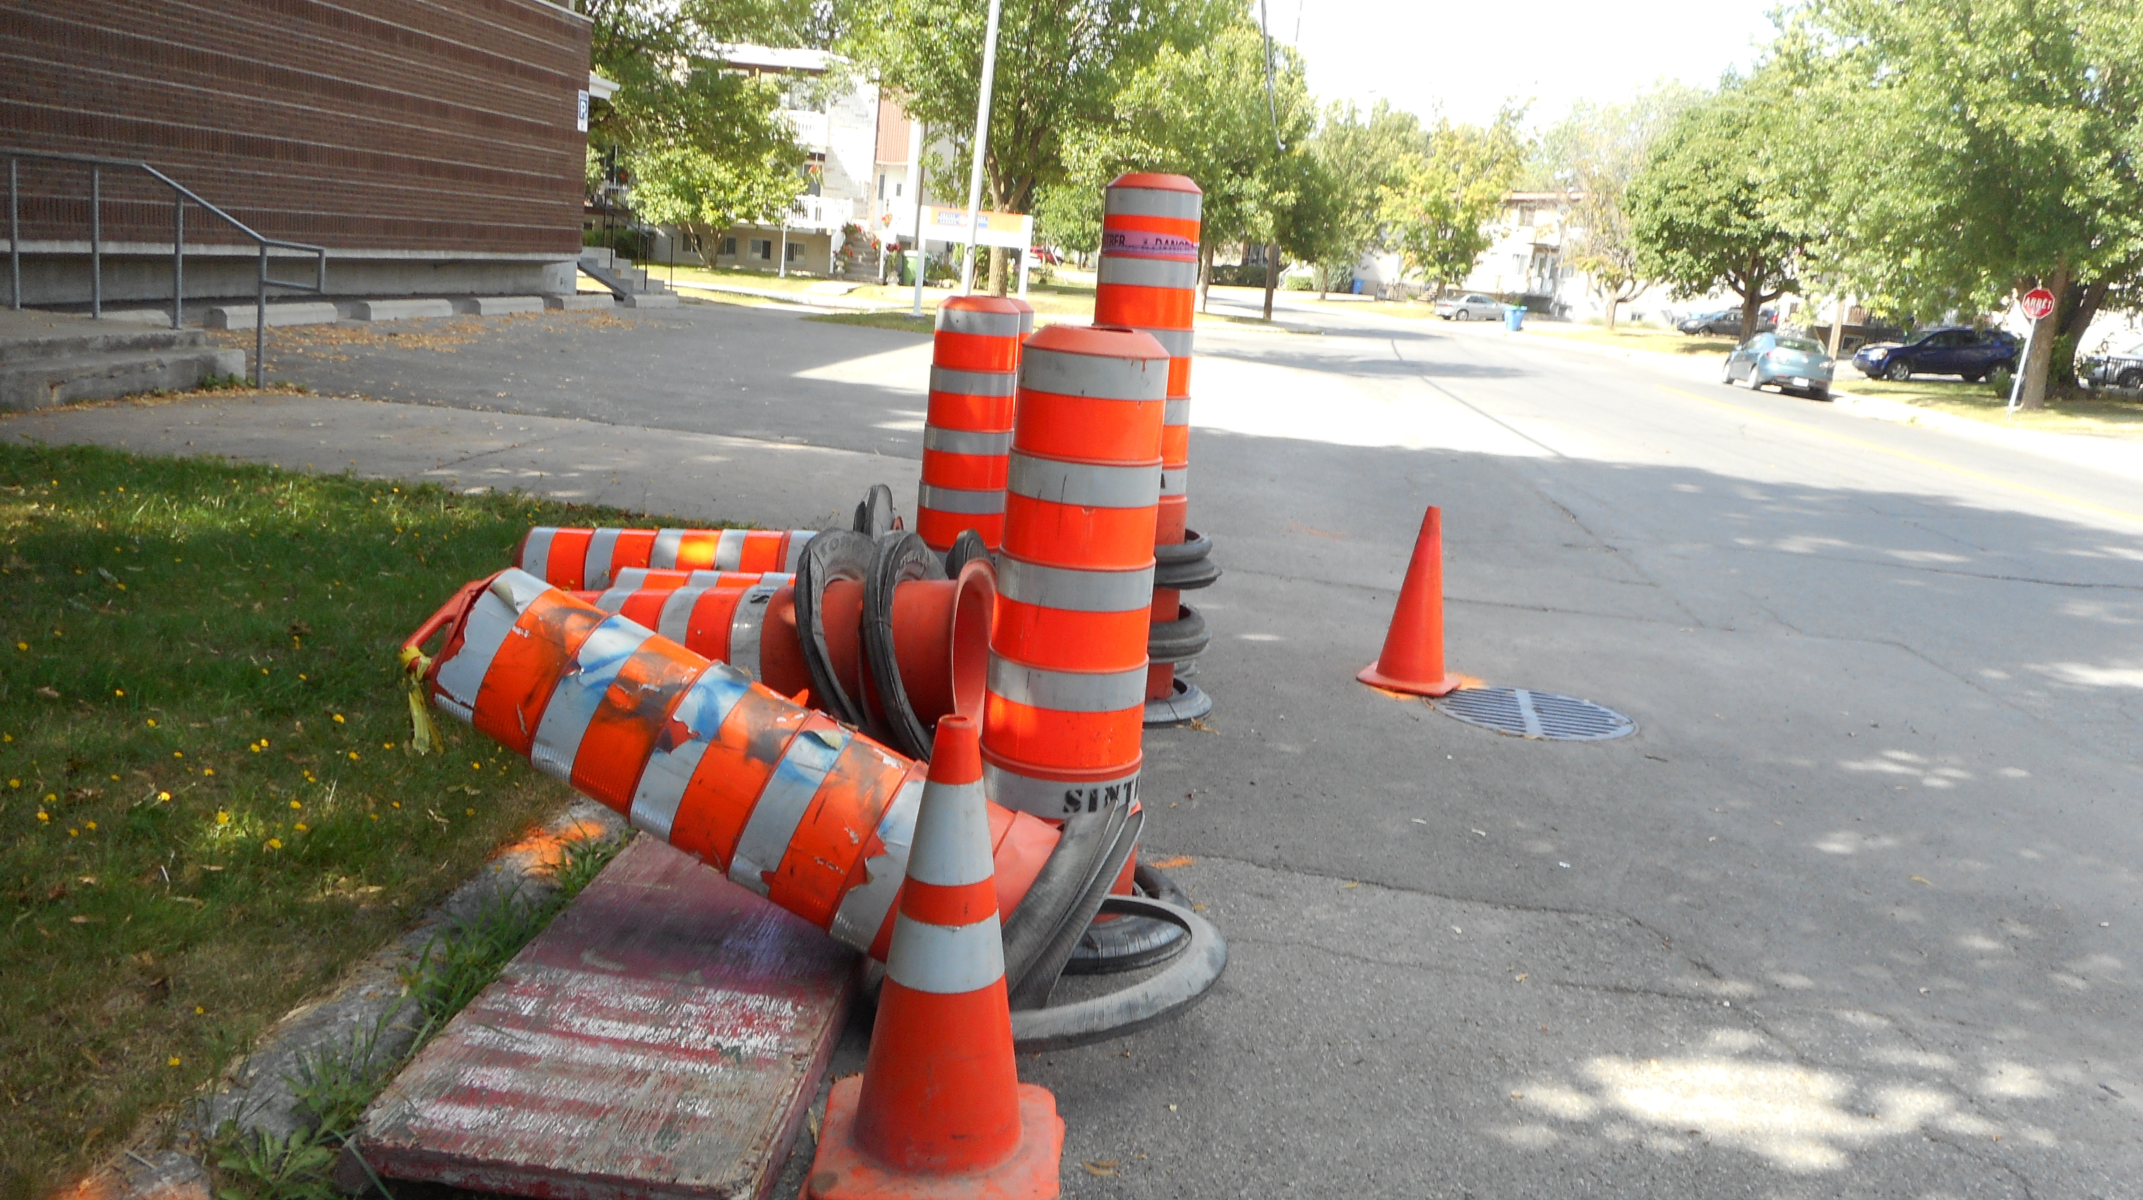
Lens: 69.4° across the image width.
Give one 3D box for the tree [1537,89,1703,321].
[{"bbox_3d":[27.373,-19.828,77.500,8.200,11.900,8.200,6,12,0],"label":"tree"}]

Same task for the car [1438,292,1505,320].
[{"bbox_3d":[21.369,-15.240,81.049,4.600,1.420,1.760,2,13,-15],"label":"car"}]

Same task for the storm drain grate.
[{"bbox_3d":[1.735,0.447,5.837,0.750,0.040,0.750,7,12,4],"label":"storm drain grate"}]

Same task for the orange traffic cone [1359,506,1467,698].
[{"bbox_3d":[1.380,-0.018,6.038,0.370,0.710,0.370,11,13,23],"label":"orange traffic cone"}]

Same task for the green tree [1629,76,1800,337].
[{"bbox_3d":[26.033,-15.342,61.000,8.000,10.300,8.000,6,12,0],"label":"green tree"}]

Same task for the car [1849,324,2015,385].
[{"bbox_3d":[25.039,-7.194,44.404,4.750,1.700,1.810,4,12,3],"label":"car"}]

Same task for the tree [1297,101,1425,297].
[{"bbox_3d":[17.863,-25.391,98.000,9.000,12.200,9.000,6,12,0],"label":"tree"}]

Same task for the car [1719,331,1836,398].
[{"bbox_3d":[18.171,-6.095,39.643,1.760,1.470,4.500,8,12,9],"label":"car"}]

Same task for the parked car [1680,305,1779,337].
[{"bbox_3d":[30.673,-13.079,72.740,4.400,1.500,1.760,6,12,2],"label":"parked car"}]

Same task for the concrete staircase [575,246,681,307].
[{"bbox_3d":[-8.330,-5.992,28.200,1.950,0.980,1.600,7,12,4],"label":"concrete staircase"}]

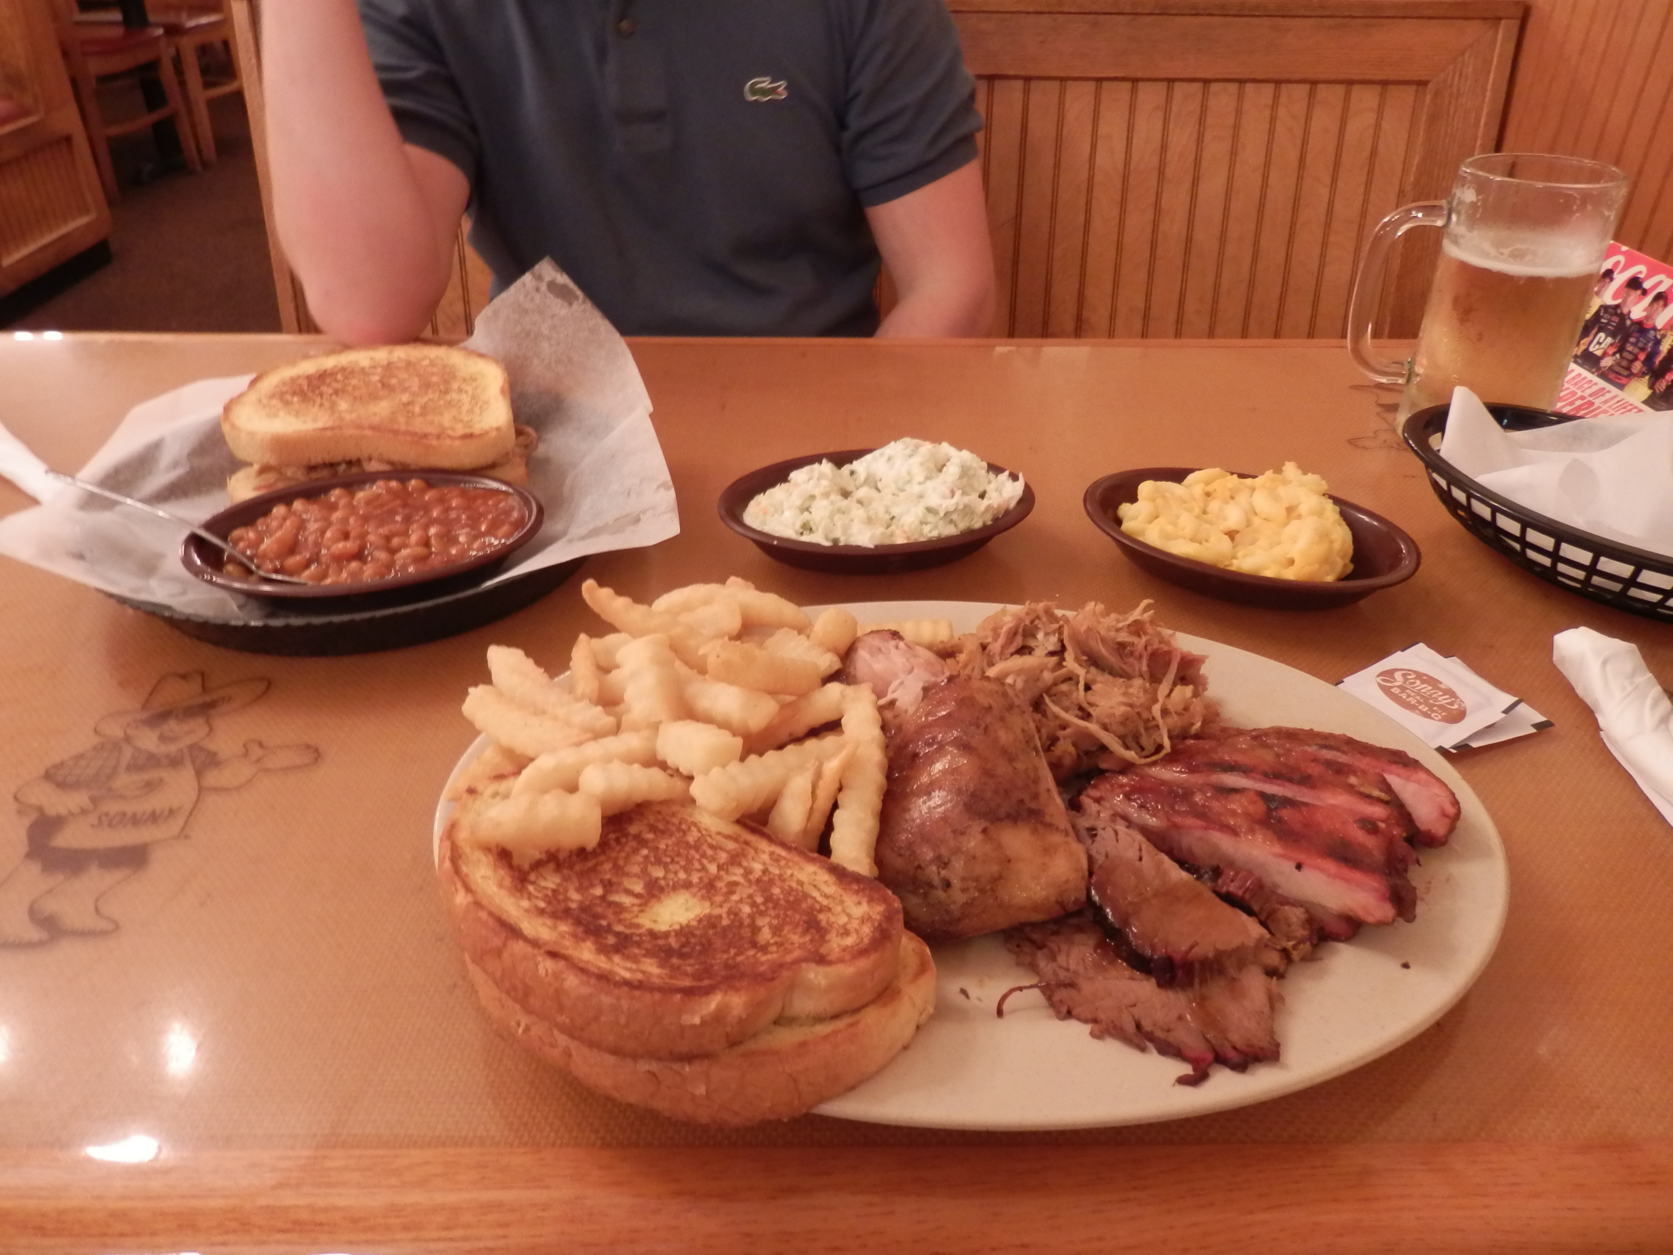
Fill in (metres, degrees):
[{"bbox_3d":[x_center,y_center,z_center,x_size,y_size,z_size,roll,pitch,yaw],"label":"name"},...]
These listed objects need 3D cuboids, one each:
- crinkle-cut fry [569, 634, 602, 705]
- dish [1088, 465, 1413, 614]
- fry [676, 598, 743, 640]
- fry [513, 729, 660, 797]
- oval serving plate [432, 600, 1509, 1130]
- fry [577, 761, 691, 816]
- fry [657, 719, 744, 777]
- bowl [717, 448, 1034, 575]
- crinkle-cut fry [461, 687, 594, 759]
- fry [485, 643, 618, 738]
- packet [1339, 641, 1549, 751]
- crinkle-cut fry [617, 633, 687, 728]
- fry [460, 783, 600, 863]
[{"bbox_3d":[-0.097,0.016,0.466,0.009,0.010,0.033,-6,47,-10],"label":"crinkle-cut fry"},{"bbox_3d":[0.198,-0.039,0.591,0.159,0.027,0.111,15,37,21],"label":"dish"},{"bbox_3d":[-0.050,-0.003,0.474,0.025,0.012,0.013,-1,33,-2],"label":"fry"},{"bbox_3d":[-0.082,0.045,0.406,0.049,0.011,0.011,-15,36,-23],"label":"fry"},{"bbox_3d":[0.044,0.070,0.427,0.362,0.027,0.255,1,34,1],"label":"oval serving plate"},{"bbox_3d":[-0.061,0.049,0.371,0.032,0.013,0.014,1,32,-23],"label":"fry"},{"bbox_3d":[-0.044,0.038,0.383,0.023,0.013,0.015,10,35,18],"label":"fry"},{"bbox_3d":[0.021,-0.052,0.607,0.156,0.030,0.116,-3,33,-5],"label":"bowl"},{"bbox_3d":[-0.109,0.034,0.431,0.046,0.012,0.014,12,34,7],"label":"crinkle-cut fry"},{"bbox_3d":[-0.105,0.023,0.444,0.054,0.011,0.014,27,40,20],"label":"fry"},{"bbox_3d":[0.250,0.032,0.503,0.074,0.007,0.061,-20,39,-28],"label":"packet"},{"bbox_3d":[-0.064,0.019,0.419,0.017,0.014,0.041,-6,41,-9],"label":"crinkle-cut fry"},{"bbox_3d":[-0.091,0.059,0.362,0.040,0.013,0.015,-3,33,0],"label":"fry"}]

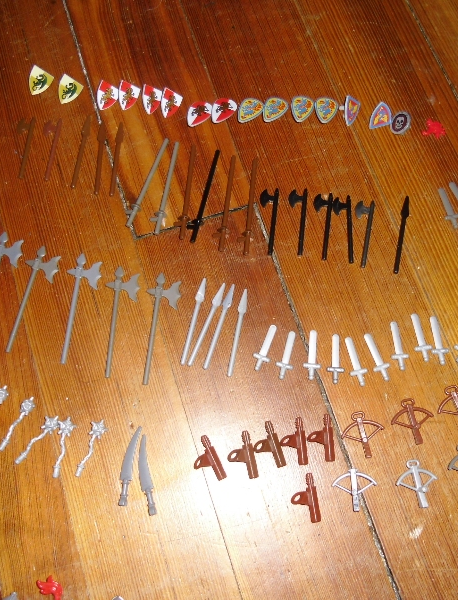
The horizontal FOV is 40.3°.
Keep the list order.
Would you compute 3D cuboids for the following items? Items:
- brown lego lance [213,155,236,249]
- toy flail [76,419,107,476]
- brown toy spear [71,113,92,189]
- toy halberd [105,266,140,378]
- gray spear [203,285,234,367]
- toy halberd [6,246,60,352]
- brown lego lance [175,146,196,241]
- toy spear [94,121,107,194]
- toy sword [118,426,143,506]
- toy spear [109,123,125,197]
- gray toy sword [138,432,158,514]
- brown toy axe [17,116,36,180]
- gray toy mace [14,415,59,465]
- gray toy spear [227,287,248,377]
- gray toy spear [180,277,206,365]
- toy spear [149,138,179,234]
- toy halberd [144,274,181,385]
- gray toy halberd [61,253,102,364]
[{"bbox_3d":[-0.002,-0.065,0.414,0.011,0.008,0.073,7,70,2],"label":"brown lego lance"},{"bbox_3d":[-0.079,0.086,0.361,0.011,0.007,0.034,13,71,4],"label":"toy flail"},{"bbox_3d":[-0.101,-0.102,0.429,0.006,0.004,0.059,8,70,3],"label":"brown toy spear"},{"bbox_3d":[-0.068,0.013,0.385,0.021,0.005,0.072,3,71,0],"label":"toy halberd"},{"bbox_3d":[-0.005,0.016,0.385,0.006,0.004,0.057,17,72,5],"label":"gray spear"},{"bbox_3d":[-0.125,-0.001,0.394,0.023,0.004,0.072,11,71,4],"label":"toy halberd"},{"bbox_3d":[-0.029,-0.073,0.417,0.011,0.008,0.072,5,70,1],"label":"brown lego lance"},{"bbox_3d":[-0.088,-0.098,0.430,0.006,0.003,0.059,0,70,0],"label":"toy spear"},{"bbox_3d":[-0.057,0.095,0.360,0.007,0.004,0.046,8,70,2],"label":"toy sword"},{"bbox_3d":[-0.076,-0.097,0.429,0.005,0.003,0.059,3,70,1],"label":"toy spear"},{"bbox_3d":[-0.047,0.099,0.355,0.007,0.004,0.045,-10,70,-4],"label":"gray toy sword"},{"bbox_3d":[-0.143,-0.105,0.430,0.012,0.004,0.050,4,70,1],"label":"brown toy axe"},{"bbox_3d":[-0.111,0.079,0.360,0.010,0.008,0.034,43,75,14],"label":"gray toy mace"},{"bbox_3d":[0.006,0.020,0.384,0.006,0.004,0.057,10,71,3],"label":"gray toy spear"},{"bbox_3d":[-0.021,0.013,0.387,0.006,0.004,0.059,11,70,4],"label":"gray toy spear"},{"bbox_3d":[-0.042,-0.075,0.413,0.010,0.008,0.070,9,71,2],"label":"toy spear"},{"bbox_3d":[-0.043,0.017,0.385,0.022,0.004,0.073,5,70,2],"label":"toy halberd"},{"bbox_3d":[-0.093,0.005,0.387,0.022,0.005,0.072,5,71,1],"label":"gray toy halberd"}]

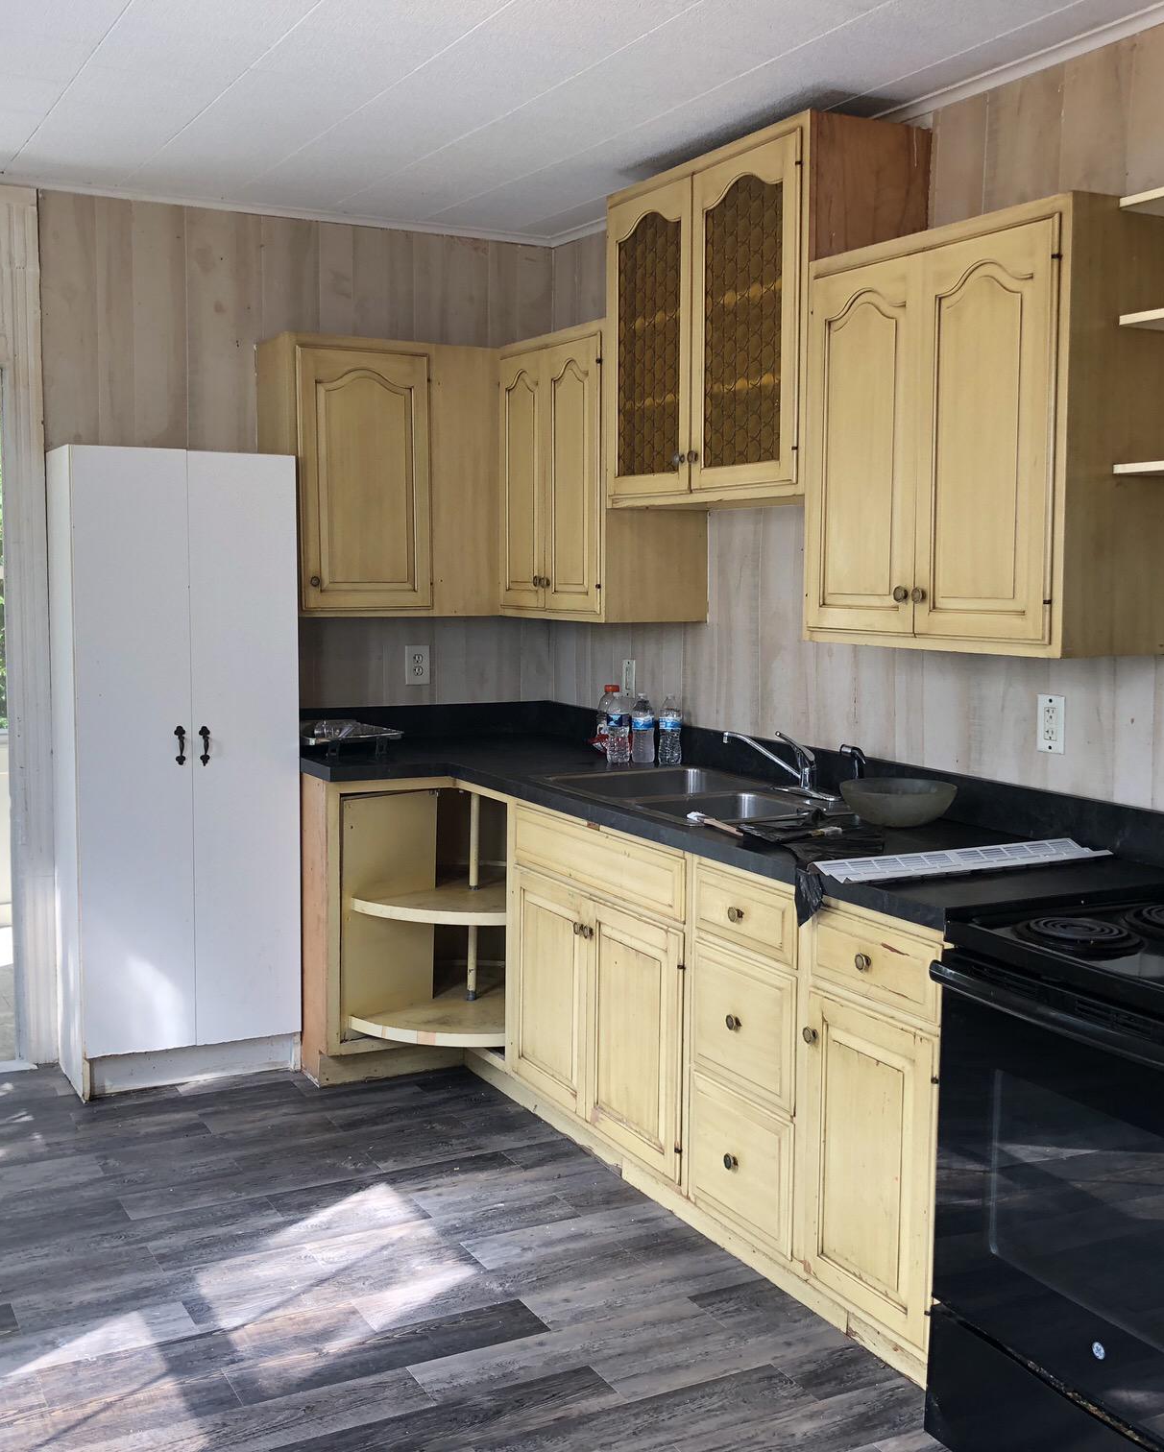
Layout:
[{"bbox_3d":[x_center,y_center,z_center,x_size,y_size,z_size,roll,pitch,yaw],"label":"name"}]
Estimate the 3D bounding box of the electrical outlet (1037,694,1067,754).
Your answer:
[{"bbox_3d":[0.943,-0.002,3.159,0.012,0.114,0.075,-3,7,-28],"label":"electrical outlet"}]

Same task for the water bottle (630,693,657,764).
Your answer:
[{"bbox_3d":[0.178,0.003,4.468,0.066,0.198,0.066,-3,7,-28],"label":"water bottle"}]

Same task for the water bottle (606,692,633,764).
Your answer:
[{"bbox_3d":[0.106,0.003,4.457,0.066,0.200,0.066,0,6,0],"label":"water bottle"}]

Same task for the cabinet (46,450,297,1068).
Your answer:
[{"bbox_3d":[-1.159,0.118,4.486,0.612,1.777,0.352,-3,7,-28],"label":"cabinet"}]

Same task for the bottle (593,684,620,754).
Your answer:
[{"bbox_3d":[0.083,-0.019,4.561,0.072,0.205,0.072,-3,7,-28],"label":"bottle"}]

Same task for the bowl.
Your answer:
[{"bbox_3d":[0.691,0.172,3.408,0.256,0.081,0.256,0,6,0],"label":"bowl"}]

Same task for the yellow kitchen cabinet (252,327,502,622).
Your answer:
[{"bbox_3d":[-0.599,-0.722,4.640,0.652,0.788,0.300,-3,7,-28],"label":"yellow kitchen cabinet"}]

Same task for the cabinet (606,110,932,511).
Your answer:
[{"bbox_3d":[0.407,-0.933,3.752,0.325,0.796,0.881,-3,7,-28],"label":"cabinet"}]

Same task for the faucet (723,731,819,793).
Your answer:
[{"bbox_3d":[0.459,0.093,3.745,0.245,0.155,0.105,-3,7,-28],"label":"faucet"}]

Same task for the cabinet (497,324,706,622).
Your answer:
[{"bbox_3d":[0.050,-0.710,4.557,0.328,0.796,0.667,-3,7,-28],"label":"cabinet"}]

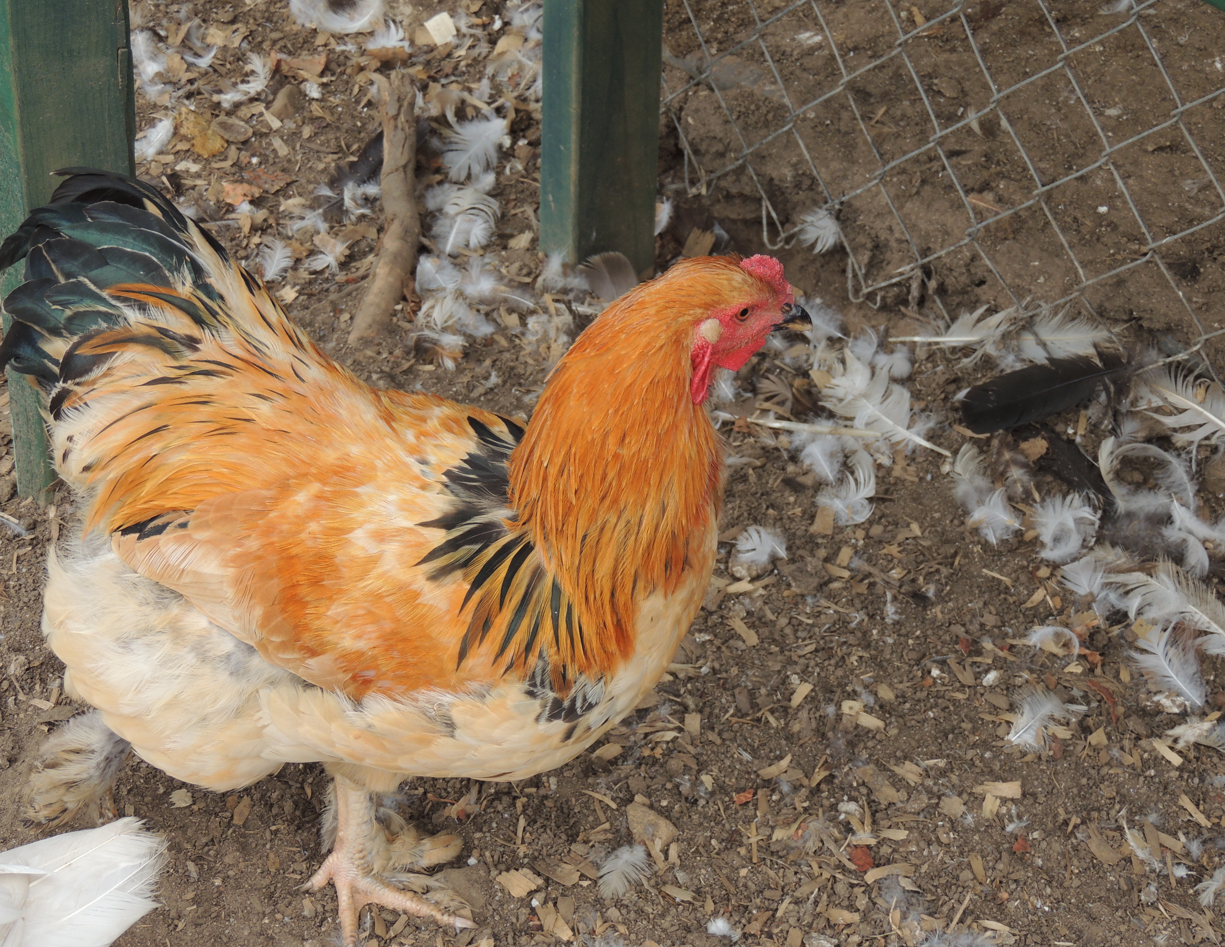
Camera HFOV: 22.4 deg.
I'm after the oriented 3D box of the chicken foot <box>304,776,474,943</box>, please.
[{"bbox_3d":[-0.135,0.230,1.917,0.107,0.085,0.100,16,37,19],"label":"chicken foot"}]

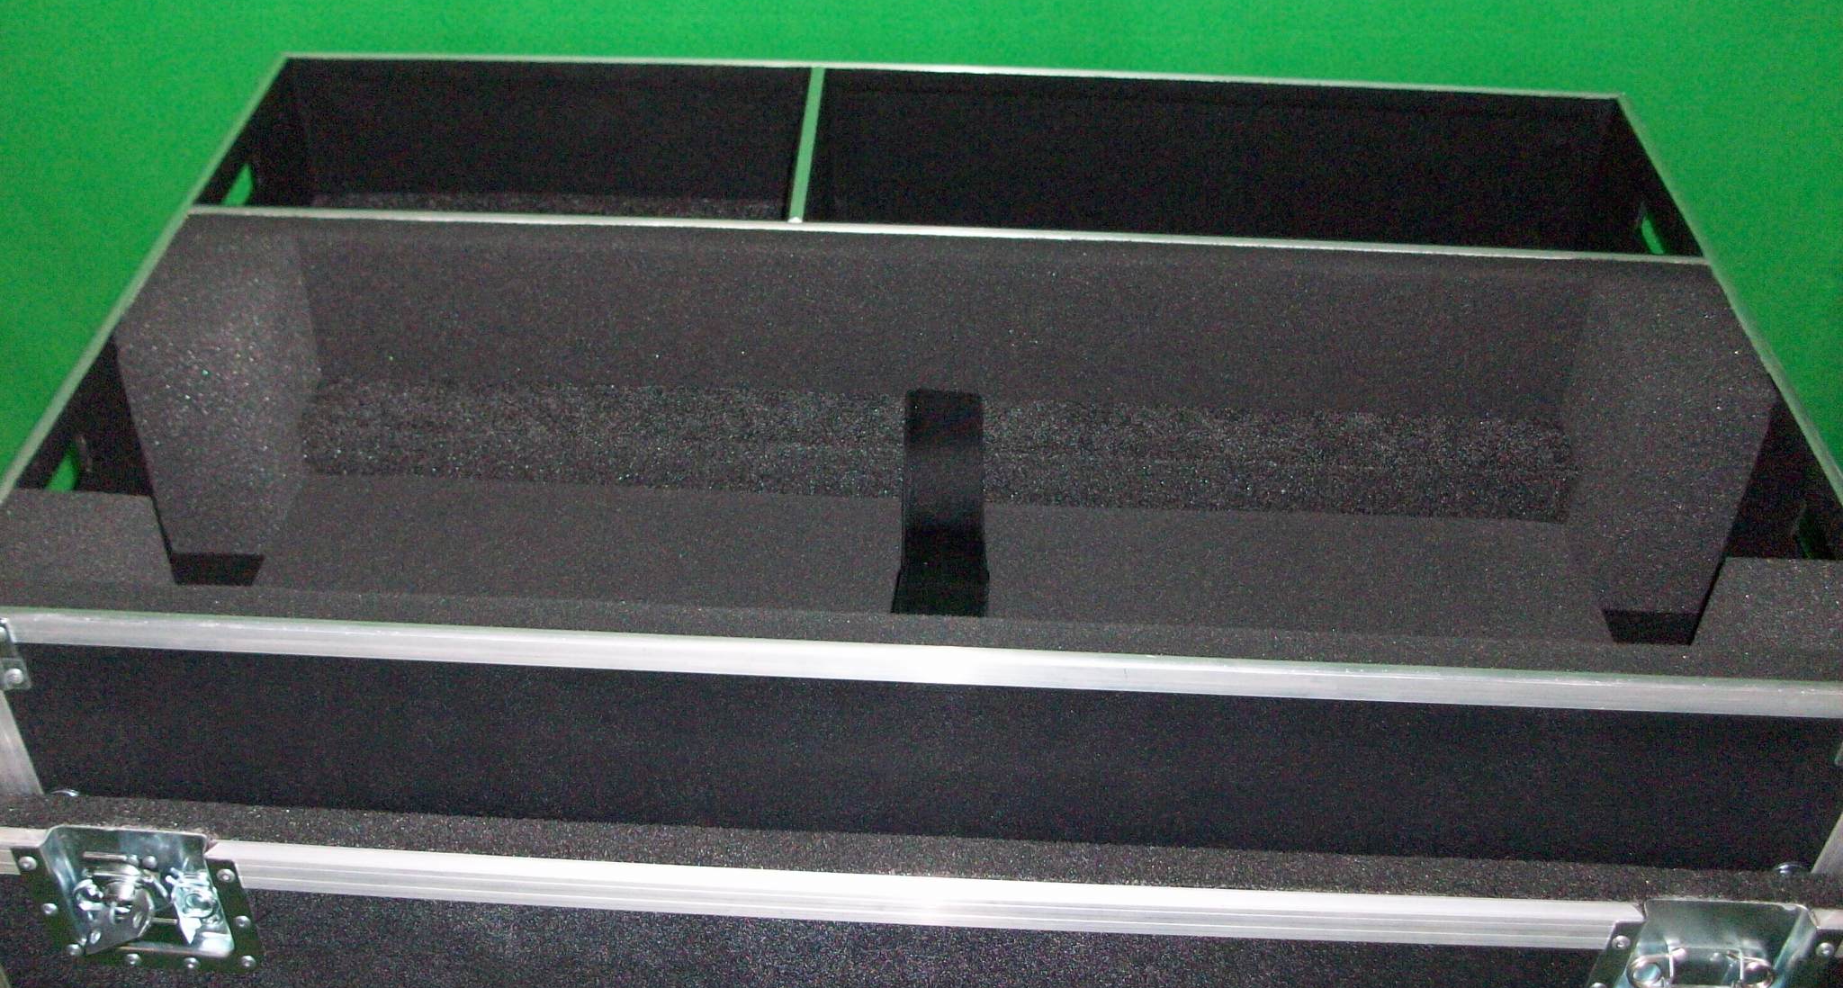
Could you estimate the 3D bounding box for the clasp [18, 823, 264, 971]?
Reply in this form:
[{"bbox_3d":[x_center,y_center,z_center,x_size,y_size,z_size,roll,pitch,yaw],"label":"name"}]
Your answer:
[{"bbox_3d":[-0.402,0.211,0.943,0.113,0.095,0.021,2,40,1],"label":"clasp"}]

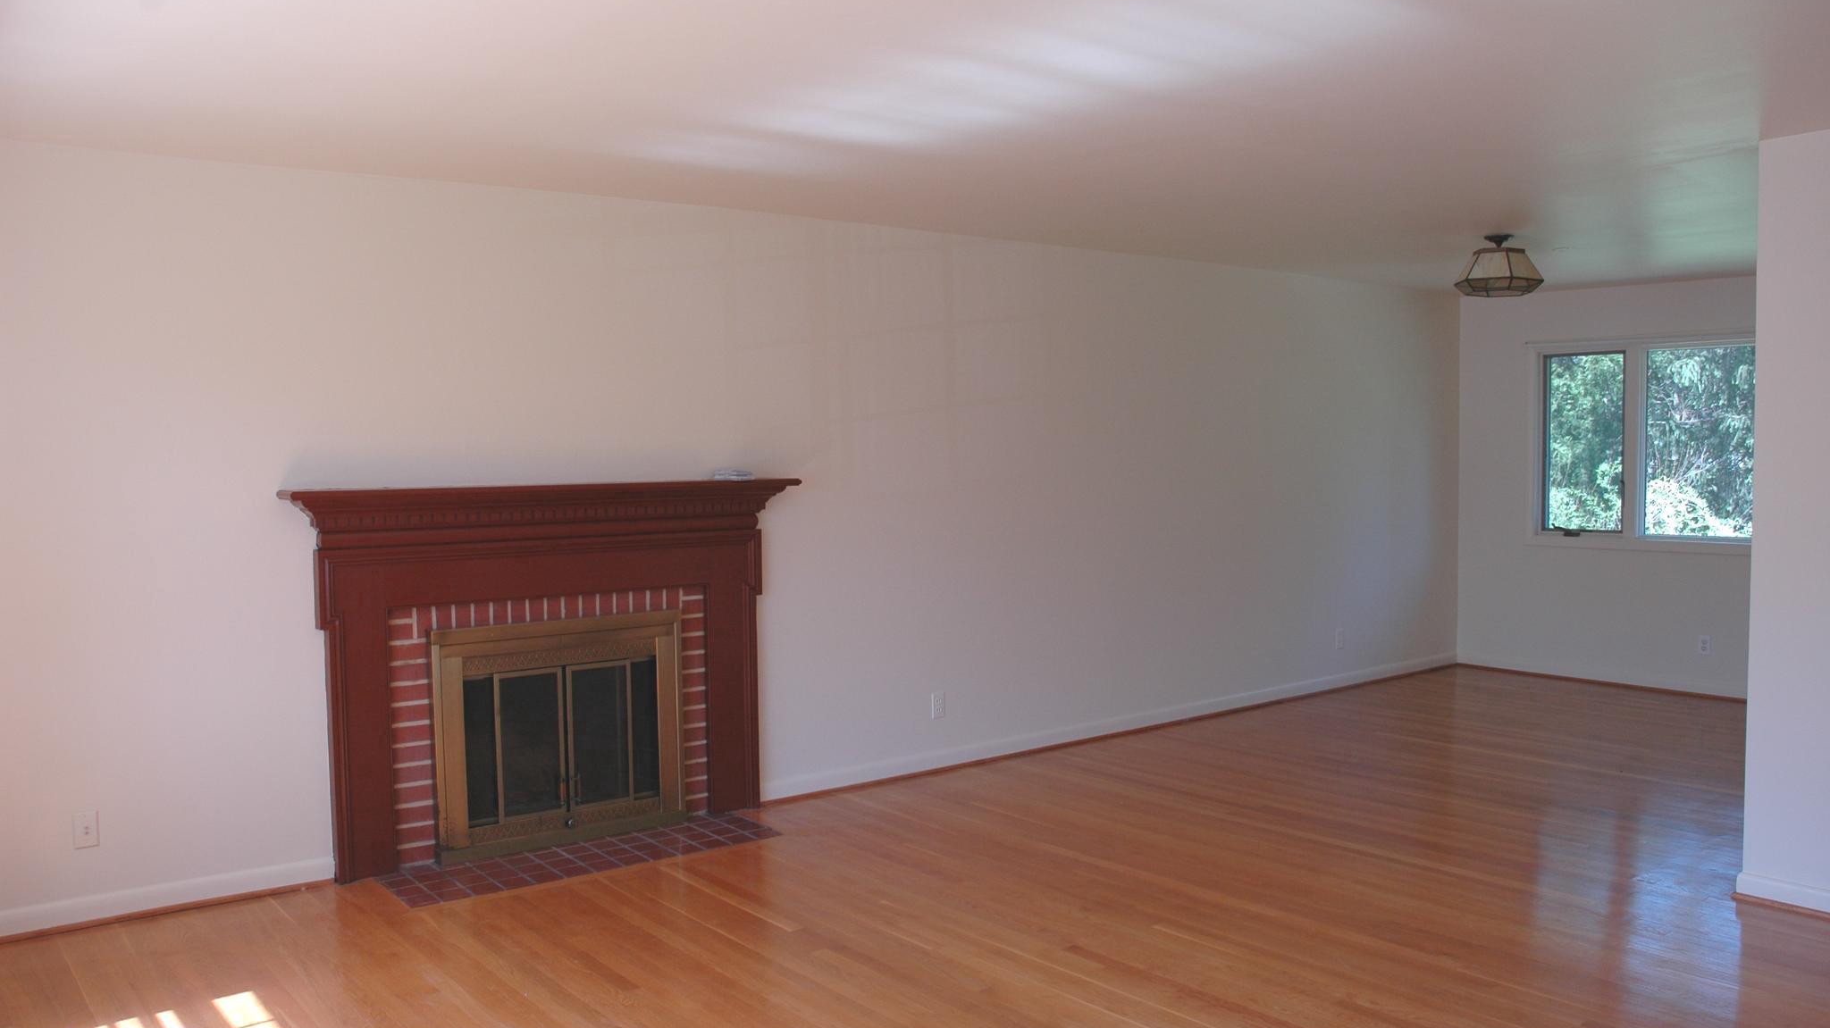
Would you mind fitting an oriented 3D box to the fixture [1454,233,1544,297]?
[{"bbox_3d":[2.660,-1.133,6.246,0.407,0.272,0.395,0,3,23],"label":"fixture"}]

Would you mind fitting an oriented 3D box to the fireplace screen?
[{"bbox_3d":[-1.315,0.807,5.120,0.948,0.815,0.077,-3,3,-36],"label":"fireplace screen"}]

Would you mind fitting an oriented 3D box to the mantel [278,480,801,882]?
[{"bbox_3d":[-1.272,0.559,5.035,1.888,1.332,0.222,-3,3,-36],"label":"mantel"}]

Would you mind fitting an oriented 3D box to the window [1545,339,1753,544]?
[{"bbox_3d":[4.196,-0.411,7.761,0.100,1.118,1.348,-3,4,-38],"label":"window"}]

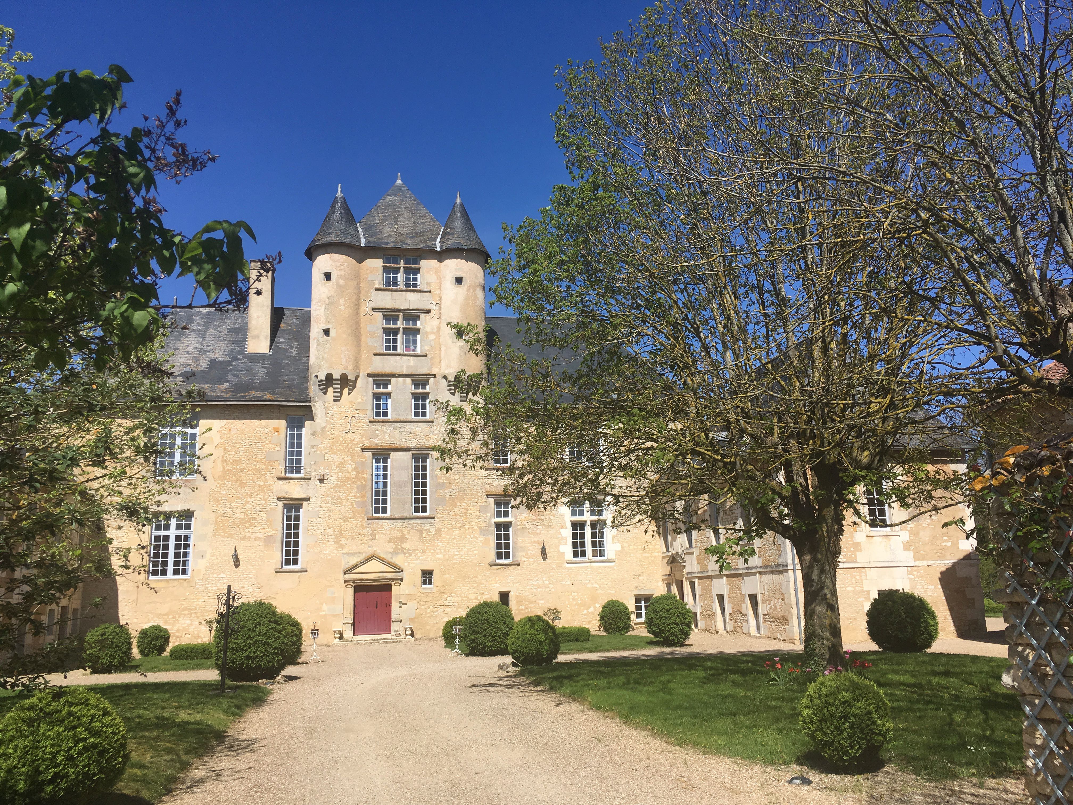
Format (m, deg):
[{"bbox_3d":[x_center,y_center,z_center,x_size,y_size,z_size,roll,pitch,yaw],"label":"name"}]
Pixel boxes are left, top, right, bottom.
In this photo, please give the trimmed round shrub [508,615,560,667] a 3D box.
[{"bbox_3d":[-0.082,5.972,22.661,1.283,1.200,1.283,-2,-12,0],"label":"trimmed round shrub"}]

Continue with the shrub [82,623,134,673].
[{"bbox_3d":[-11.758,6.729,24.705,1.262,1.328,1.262,0,-12,-11],"label":"shrub"}]

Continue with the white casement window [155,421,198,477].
[{"bbox_3d":[-15.370,1.970,38.626,1.620,2.619,0.200,0,-12,-11],"label":"white casement window"}]

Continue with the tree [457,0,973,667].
[{"bbox_3d":[4.574,-1.831,18.991,12.500,14.600,11.800,0,-12,-11],"label":"tree"}]

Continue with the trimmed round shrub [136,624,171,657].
[{"bbox_3d":[-13.764,8.556,32.364,1.135,1.118,1.135,0,-12,-11],"label":"trimmed round shrub"}]

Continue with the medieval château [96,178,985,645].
[{"bbox_3d":[-3.239,-1.692,38.832,30.500,23.200,23.500,0,-12,-11],"label":"medieval château"}]

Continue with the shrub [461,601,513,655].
[{"bbox_3d":[-1.480,6.741,26.907,1.599,1.577,1.599,0,-12,-11],"label":"shrub"}]

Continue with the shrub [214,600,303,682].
[{"bbox_3d":[-6.495,5.518,20.981,1.850,1.786,1.800,0,-12,-11],"label":"shrub"}]

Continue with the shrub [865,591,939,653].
[{"bbox_3d":[9.252,5.550,22.888,1.714,1.524,1.714,0,-12,-11],"label":"shrub"}]

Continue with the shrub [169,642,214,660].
[{"bbox_3d":[-11.196,8.152,29.607,1.700,0.580,1.050,0,-12,-11],"label":"shrub"}]

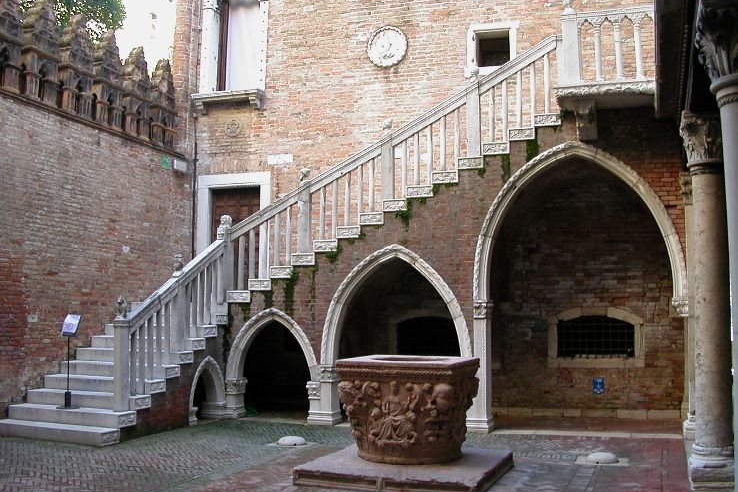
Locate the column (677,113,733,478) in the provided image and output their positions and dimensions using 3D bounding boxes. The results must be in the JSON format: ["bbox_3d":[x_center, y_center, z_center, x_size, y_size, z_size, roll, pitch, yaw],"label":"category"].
[{"bbox_3d":[3.117,0.449,7.170,0.506,3.402,0.529,-2,-6,21],"label":"column"}]

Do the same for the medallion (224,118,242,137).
[{"bbox_3d":[-2.612,-2.266,15.130,0.355,0.365,0.070,-1,-7,15],"label":"medallion"}]

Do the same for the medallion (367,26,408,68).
[{"bbox_3d":[0.325,-3.674,14.477,0.777,0.793,0.110,-1,-7,15],"label":"medallion"}]

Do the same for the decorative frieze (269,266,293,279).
[{"bbox_3d":[-1.409,0.413,12.482,0.374,0.194,0.110,-1,-7,15],"label":"decorative frieze"}]

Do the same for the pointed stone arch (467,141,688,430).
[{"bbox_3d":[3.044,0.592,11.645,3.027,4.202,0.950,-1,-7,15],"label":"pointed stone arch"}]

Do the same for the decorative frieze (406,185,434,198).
[{"bbox_3d":[0.678,-0.709,10.454,0.322,0.152,0.080,-1,-5,17],"label":"decorative frieze"}]

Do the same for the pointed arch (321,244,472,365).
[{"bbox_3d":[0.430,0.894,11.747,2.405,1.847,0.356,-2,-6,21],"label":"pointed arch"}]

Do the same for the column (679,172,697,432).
[{"bbox_3d":[4.484,0.787,10.884,0.436,3.665,0.420,-1,-7,15],"label":"column"}]

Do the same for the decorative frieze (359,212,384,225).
[{"bbox_3d":[0.062,-0.396,11.850,0.396,0.180,0.120,-2,-6,21],"label":"decorative frieze"}]

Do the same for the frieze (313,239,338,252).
[{"bbox_3d":[-0.588,0.007,10.807,0.322,0.152,0.080,-1,-5,17],"label":"frieze"}]

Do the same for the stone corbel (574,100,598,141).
[{"bbox_3d":[2.651,-1.530,9.620,0.250,0.440,0.380,-1,-5,17],"label":"stone corbel"}]

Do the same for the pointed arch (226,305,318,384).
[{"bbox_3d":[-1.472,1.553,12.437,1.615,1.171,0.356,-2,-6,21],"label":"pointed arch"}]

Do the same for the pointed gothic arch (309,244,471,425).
[{"bbox_3d":[0.321,1.233,10.903,2.372,2.526,0.403,-1,-5,18],"label":"pointed gothic arch"}]

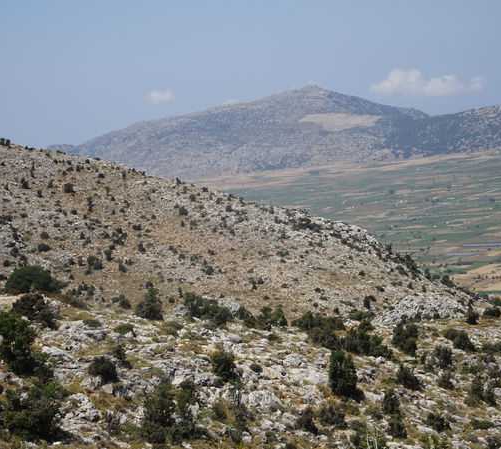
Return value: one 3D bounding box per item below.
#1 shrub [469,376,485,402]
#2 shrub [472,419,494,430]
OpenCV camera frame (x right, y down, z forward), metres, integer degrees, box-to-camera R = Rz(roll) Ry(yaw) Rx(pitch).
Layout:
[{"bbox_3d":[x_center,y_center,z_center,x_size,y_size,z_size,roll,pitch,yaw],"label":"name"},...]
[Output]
[{"bbox_3d":[14.594,10.608,86.761,1.029,1.621,0.926,0,5,0],"label":"shrub"},{"bbox_3d":[10.659,9.189,62.000,1.011,0.540,0.859,0,5,0],"label":"shrub"}]

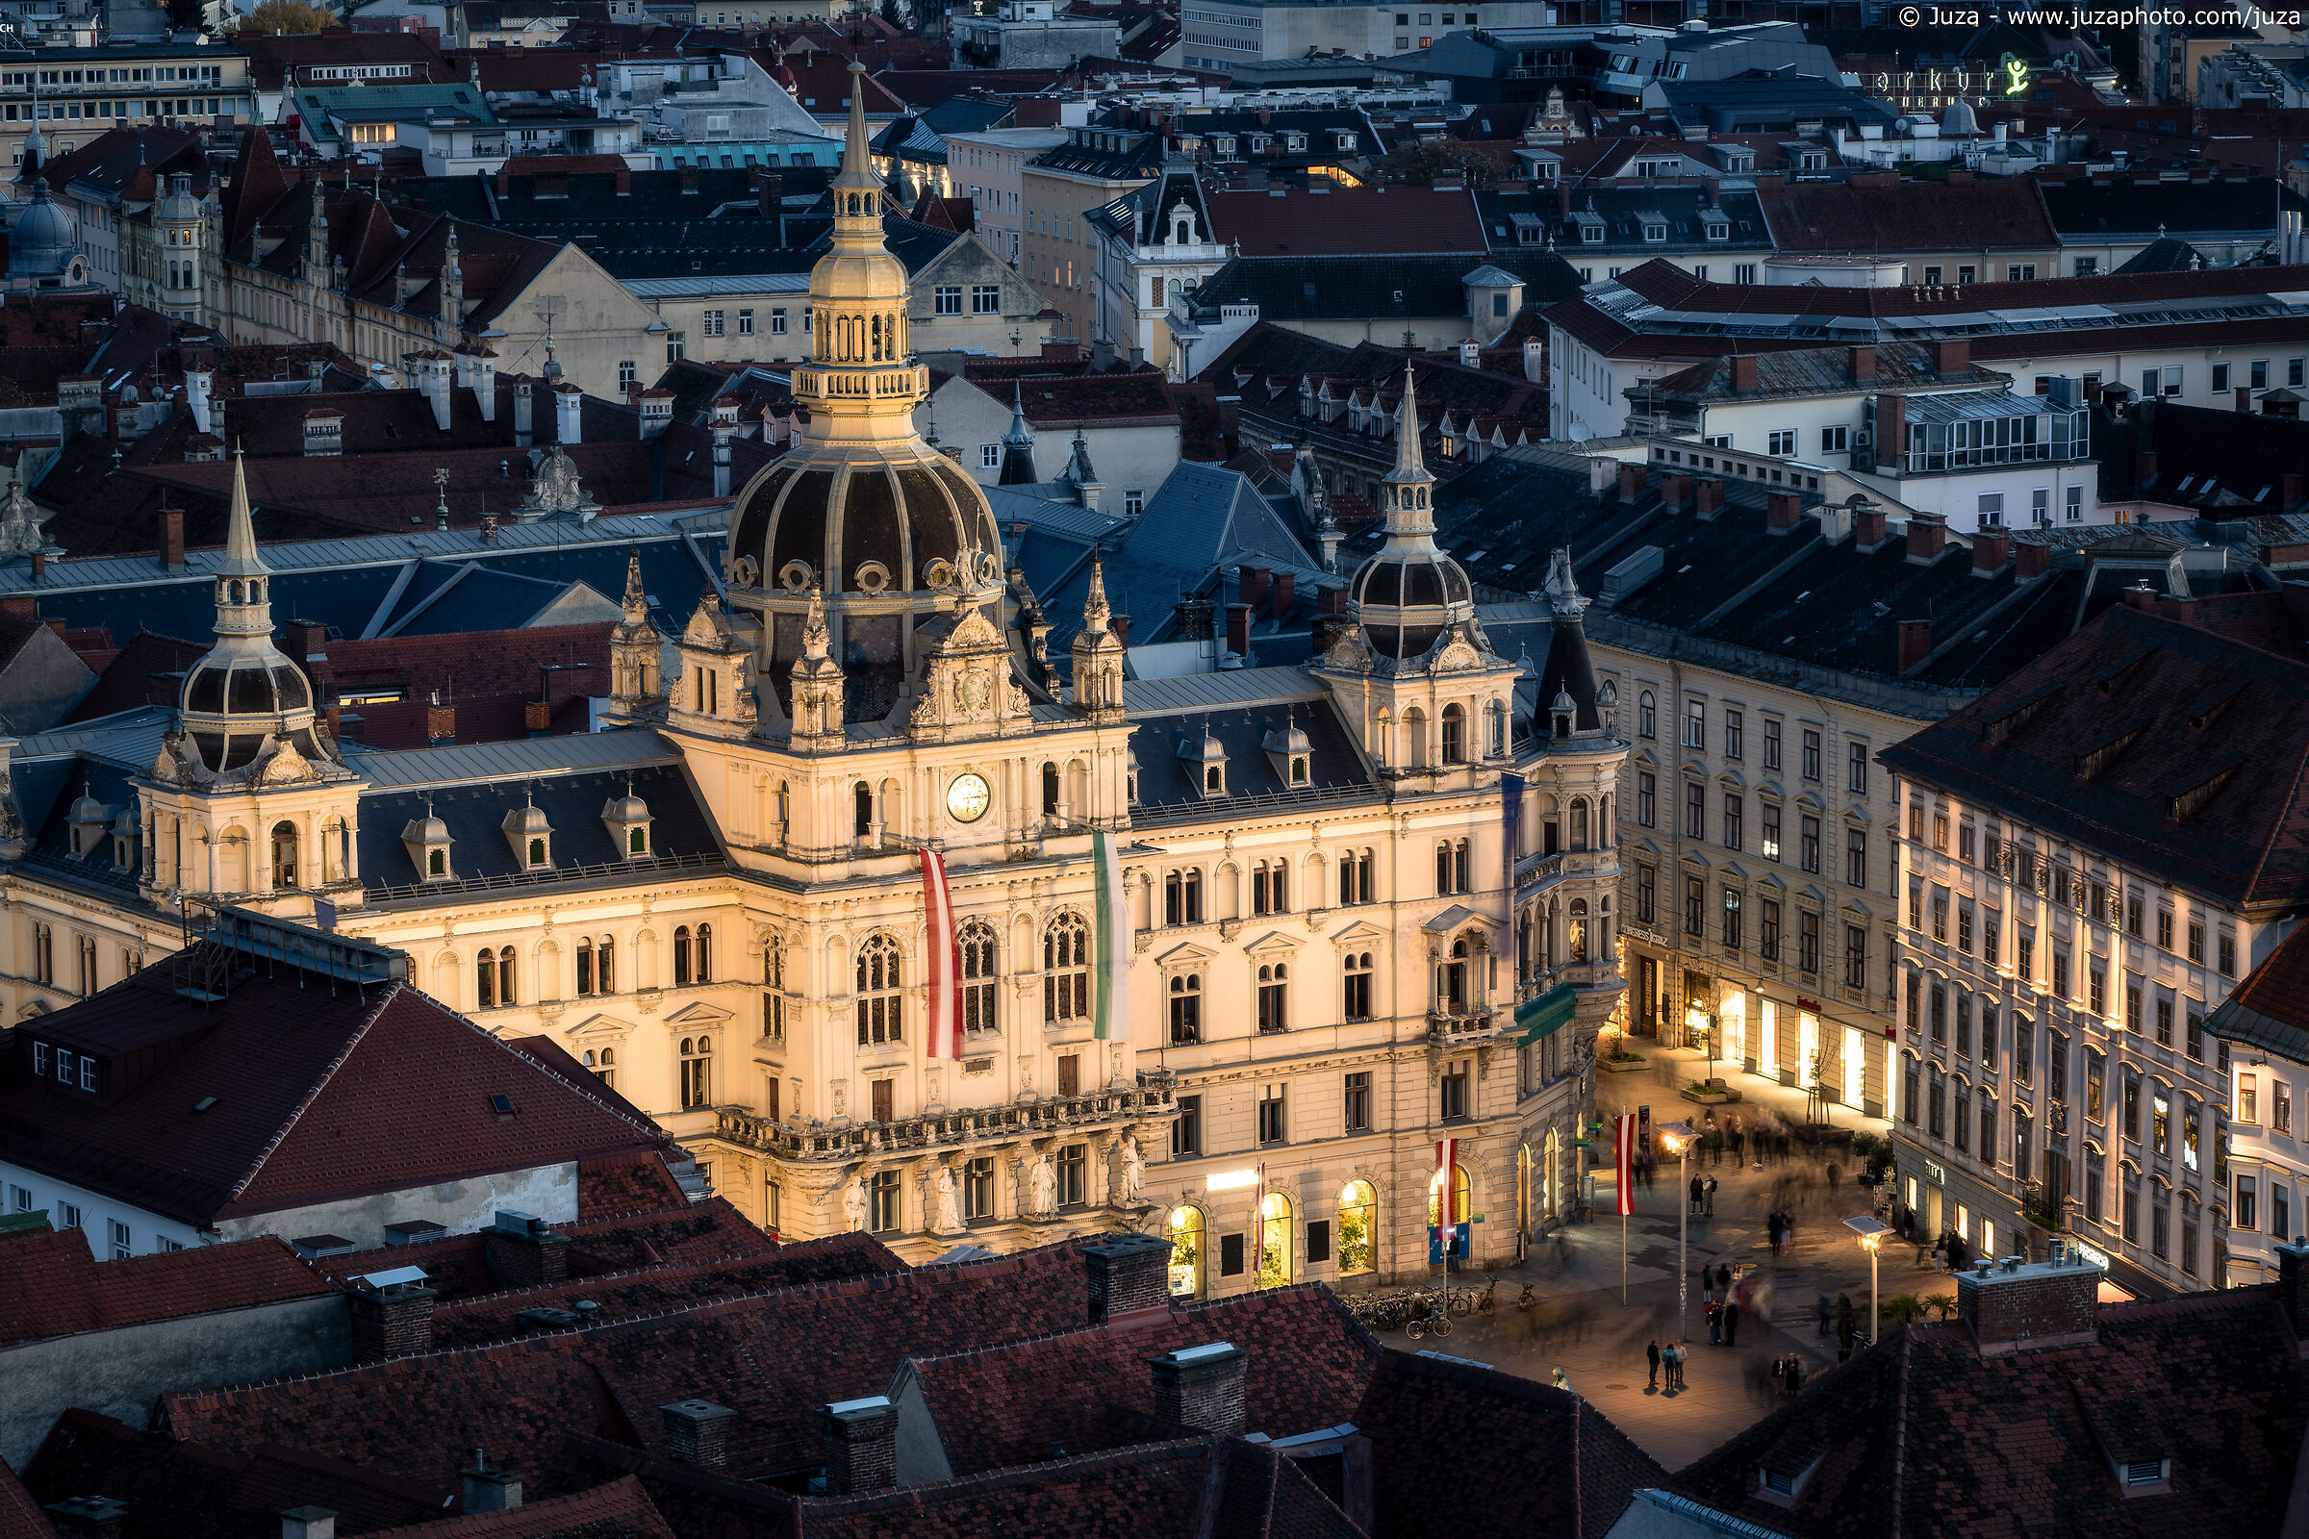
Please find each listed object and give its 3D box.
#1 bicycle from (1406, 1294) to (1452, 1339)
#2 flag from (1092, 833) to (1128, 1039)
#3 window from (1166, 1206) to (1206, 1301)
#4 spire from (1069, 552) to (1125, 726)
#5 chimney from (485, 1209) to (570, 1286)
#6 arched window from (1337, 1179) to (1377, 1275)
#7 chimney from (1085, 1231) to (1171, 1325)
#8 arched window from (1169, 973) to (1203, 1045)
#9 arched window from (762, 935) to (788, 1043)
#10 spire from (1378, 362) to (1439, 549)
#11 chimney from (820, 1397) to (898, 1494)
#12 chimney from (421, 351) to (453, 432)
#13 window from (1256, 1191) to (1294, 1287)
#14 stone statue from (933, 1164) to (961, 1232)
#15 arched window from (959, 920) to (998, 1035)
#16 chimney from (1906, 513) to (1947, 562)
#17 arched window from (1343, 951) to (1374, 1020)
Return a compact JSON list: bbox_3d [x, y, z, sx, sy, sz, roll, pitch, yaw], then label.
[{"bbox_3d":[10.751,21.647,262.838,1.780,1.130,0.580,-4,9,-21],"label":"bicycle"},{"bbox_3d":[-1.736,6.487,264.541,0.306,8.228,2.173,-6,10,-34],"label":"flag"},{"bbox_3d":[1.396,19.182,266.760,1.880,3.920,0.300,-6,10,-34],"label":"window"},{"bbox_3d":[-2.051,-5.144,256.015,1.500,6.700,1.500,-6,10,-34],"label":"spire"},{"bbox_3d":[-15.654,12.383,168.109,1.000,2.450,2.350,-8,11,-41],"label":"chimney"},{"bbox_3d":[8.238,18.460,271.365,1.880,3.920,0.300,-6,10,-34],"label":"arched window"},{"bbox_3d":[-0.590,11.938,156.650,1.850,1.700,1.030,-6,10,-34],"label":"chimney"},{"bbox_3d":[1.248,9.727,273.937,1.500,2.750,0.350,-6,10,-34],"label":"arched window"},{"bbox_3d":[-14.415,8.051,252.484,0.350,4.250,2.000,-6,10,-34],"label":"arched window"},{"bbox_3d":[10.591,-13.030,280.819,2.300,8.042,2.300,-6,10,-34],"label":"spire"},{"bbox_3d":[-6.125,14.185,141.122,1.330,1.850,1.050,-6,10,-34],"label":"chimney"},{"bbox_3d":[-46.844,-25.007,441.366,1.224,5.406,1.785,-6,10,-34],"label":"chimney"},{"bbox_3d":[4.796,18.823,269.049,1.880,3.920,0.300,-6,10,-34],"label":"window"},{"bbox_3d":[-8.053,16.637,261.399,0.950,2.500,0.750,-6,10,-34],"label":"stone statue"},{"bbox_3d":[-6.747,7.824,253.511,2.050,4.300,0.350,-6,10,-34],"label":"arched window"},{"bbox_3d":[38.077,-11.244,331.965,0.969,2.193,2.193,-4,9,-26],"label":"chimney"},{"bbox_3d":[8.194,8.663,269.955,1.420,2.820,0.300,-6,10,-34],"label":"arched window"}]

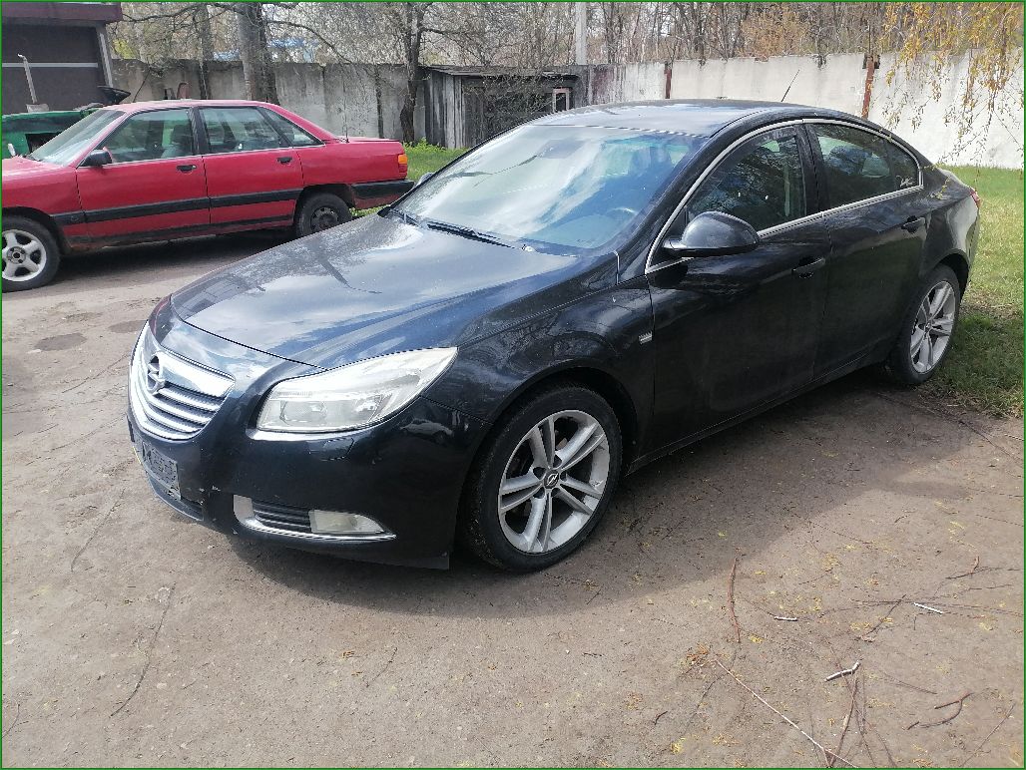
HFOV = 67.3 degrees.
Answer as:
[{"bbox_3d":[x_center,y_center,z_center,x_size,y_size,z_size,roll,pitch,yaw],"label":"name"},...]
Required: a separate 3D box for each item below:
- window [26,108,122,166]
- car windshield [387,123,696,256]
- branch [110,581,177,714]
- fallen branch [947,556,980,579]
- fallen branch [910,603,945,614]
[{"bbox_3d":[-3.832,-2.167,6.675,1.420,0.085,0.799,23,66,45],"label":"window"},{"bbox_3d":[0.091,-0.898,3.288,0.915,0.097,1.440,-42,39,-22],"label":"car windshield"},{"bbox_3d":[-1.106,0.788,2.370,0.044,0.012,0.623,-4,20,-7],"label":"branch"},{"bbox_3d":[1.542,0.624,2.612,0.225,0.016,0.041,-15,24,-33],"label":"fallen branch"},{"bbox_3d":[1.307,0.702,2.422,0.094,0.012,0.011,15,25,38],"label":"fallen branch"}]

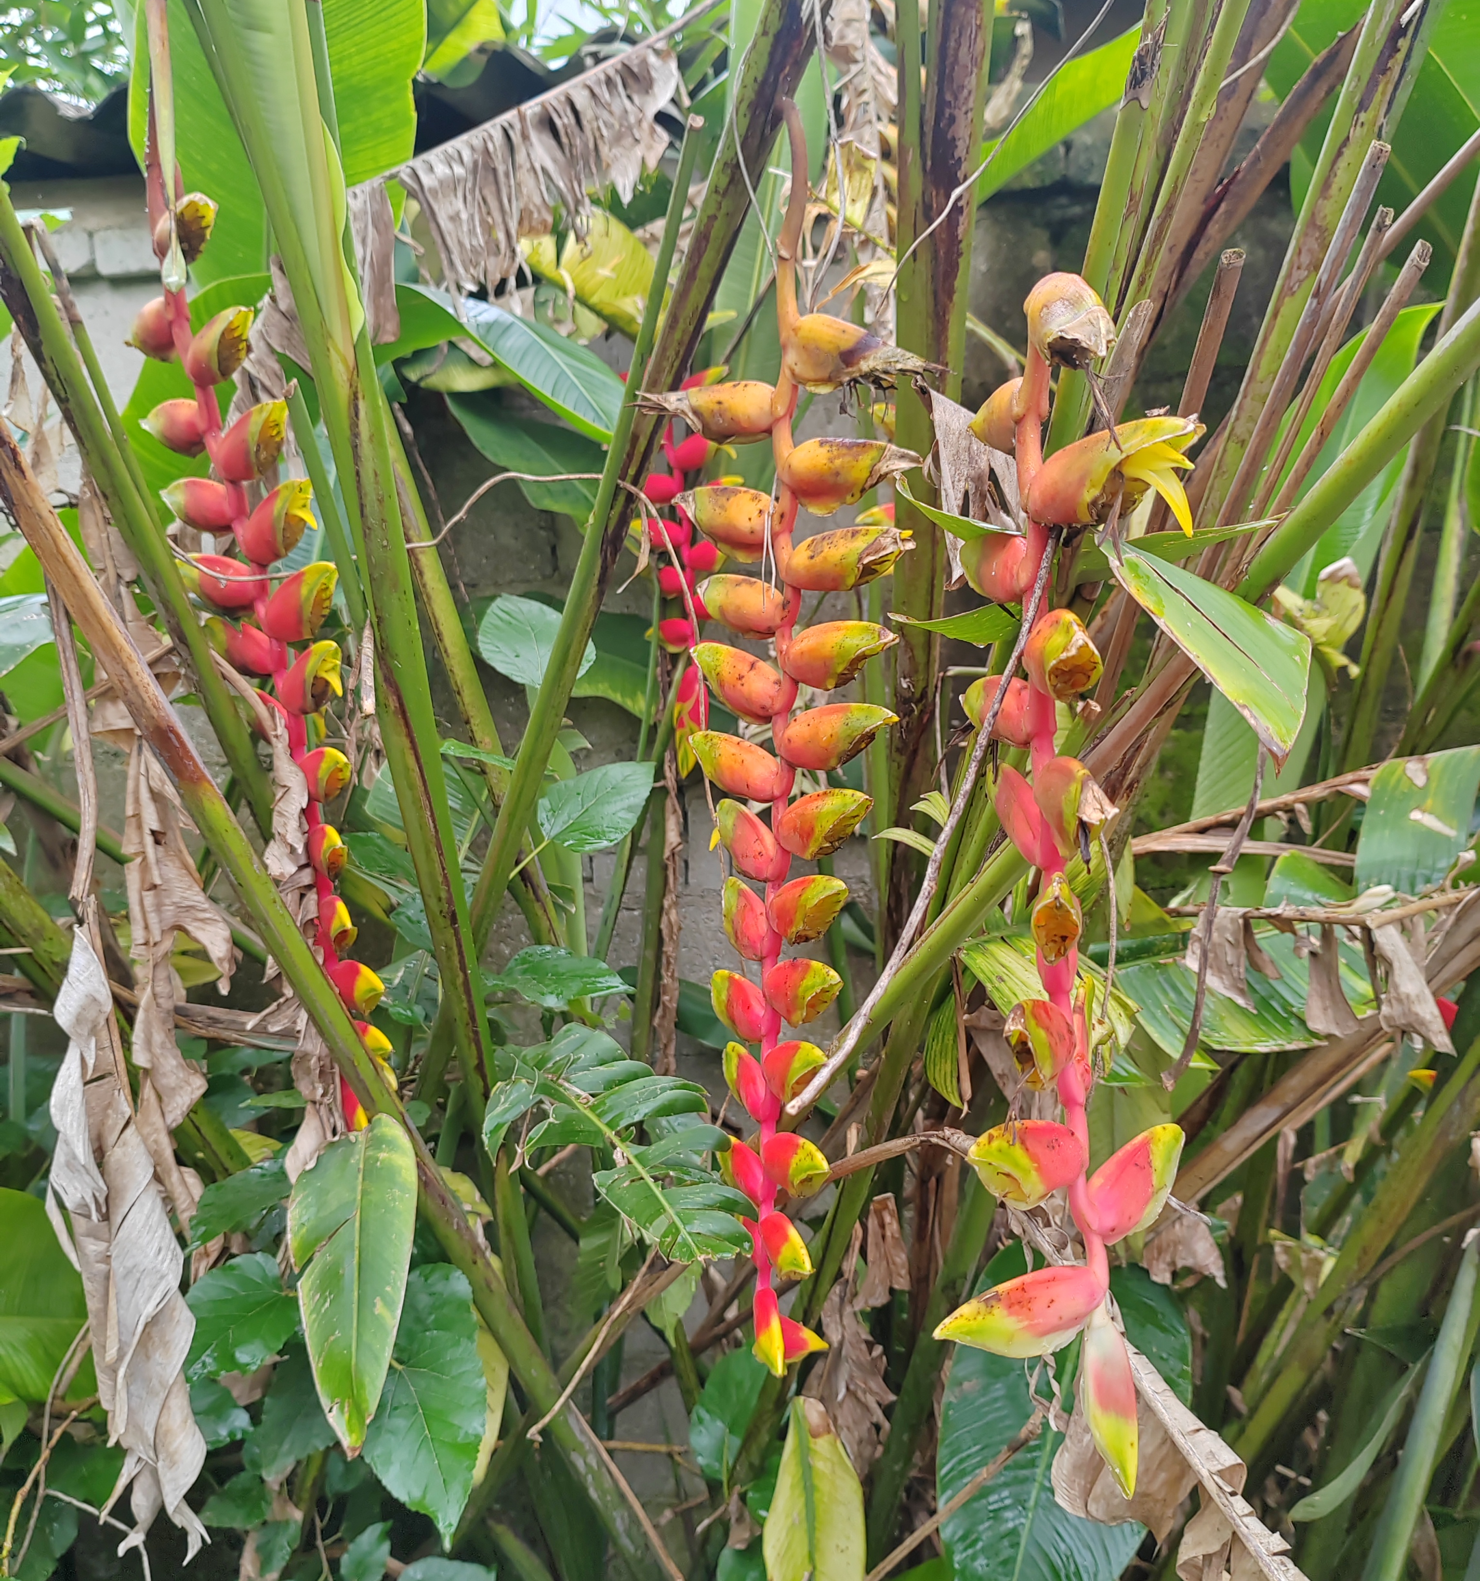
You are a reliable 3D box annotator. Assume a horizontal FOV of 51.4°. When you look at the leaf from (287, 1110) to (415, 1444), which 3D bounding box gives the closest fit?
[{"bbox_3d":[-0.256,0.326,1.020,0.082,0.226,0.040,4,-6,-6],"label":"leaf"}]

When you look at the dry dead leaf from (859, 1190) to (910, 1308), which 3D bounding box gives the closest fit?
[{"bbox_3d":[0.124,0.393,1.320,0.045,0.097,0.025,1,7,0],"label":"dry dead leaf"}]

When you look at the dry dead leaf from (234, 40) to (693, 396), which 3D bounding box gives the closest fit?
[{"bbox_3d":[-0.273,-0.551,1.500,0.526,0.188,0.090,-24,3,-3],"label":"dry dead leaf"}]

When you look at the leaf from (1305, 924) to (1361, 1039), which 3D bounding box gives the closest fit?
[{"bbox_3d":[0.493,0.158,1.280,0.046,0.095,0.022,-4,3,11],"label":"leaf"}]

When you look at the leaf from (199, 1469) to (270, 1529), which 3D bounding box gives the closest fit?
[{"bbox_3d":[-0.461,0.645,1.400,0.065,0.053,0.030,0,7,-6],"label":"leaf"}]

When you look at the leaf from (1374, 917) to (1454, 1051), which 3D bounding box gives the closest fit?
[{"bbox_3d":[0.533,0.156,1.220,0.051,0.110,0.030,-20,6,16],"label":"leaf"}]

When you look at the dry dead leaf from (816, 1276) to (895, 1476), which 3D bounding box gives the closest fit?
[{"bbox_3d":[0.098,0.494,1.300,0.070,0.169,0.045,1,7,0],"label":"dry dead leaf"}]

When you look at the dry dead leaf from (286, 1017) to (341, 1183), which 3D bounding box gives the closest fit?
[{"bbox_3d":[-0.310,0.225,1.120,0.038,0.119,0.035,3,3,-6],"label":"dry dead leaf"}]

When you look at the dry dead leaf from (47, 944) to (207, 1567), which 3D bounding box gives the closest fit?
[{"bbox_3d":[-0.429,0.318,1.080,0.091,0.441,0.075,-7,3,-6],"label":"dry dead leaf"}]

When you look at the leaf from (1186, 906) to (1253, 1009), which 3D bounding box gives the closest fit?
[{"bbox_3d":[0.395,0.138,1.270,0.053,0.085,0.025,-5,3,6],"label":"leaf"}]

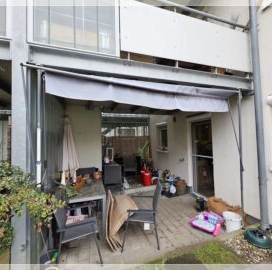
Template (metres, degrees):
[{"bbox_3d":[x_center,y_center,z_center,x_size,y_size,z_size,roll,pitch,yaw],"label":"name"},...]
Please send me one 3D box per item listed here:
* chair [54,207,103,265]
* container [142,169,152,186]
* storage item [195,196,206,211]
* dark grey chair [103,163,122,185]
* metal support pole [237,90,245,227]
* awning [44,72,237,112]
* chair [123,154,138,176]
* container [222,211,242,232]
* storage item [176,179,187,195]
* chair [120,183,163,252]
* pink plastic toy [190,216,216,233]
[{"bbox_3d":[-0.775,1.202,1.810,0.590,0.880,0.550,-1,-2,-20],"label":"chair"},{"bbox_3d":[0.340,1.323,4.330,0.320,0.540,0.320,-1,-1,0],"label":"container"},{"bbox_3d":[1.460,1.568,3.070,0.185,0.210,0.185,-1,-2,-15],"label":"storage item"},{"bbox_3d":[-0.820,1.302,4.520,0.570,0.640,0.500,-1,-2,-17],"label":"dark grey chair"},{"bbox_3d":[1.910,0.409,2.470,0.050,2.470,0.050,-1,-2,-15],"label":"metal support pole"},{"bbox_3d":[0.310,-0.581,2.000,2.930,0.360,0.220,-1,-2,-15],"label":"awning"},{"bbox_3d":[-0.220,1.218,5.250,0.570,0.880,0.600,-1,-1,-11],"label":"chair"},{"bbox_3d":[1.700,1.511,2.385,0.270,0.260,0.270,-1,-2,-15],"label":"container"},{"bbox_3d":[1.294,1.470,3.837,0.275,0.370,0.275,-1,-1,0],"label":"storage item"},{"bbox_3d":[0.085,1.232,2.200,0.580,0.880,0.560,-1,-2,0],"label":"chair"},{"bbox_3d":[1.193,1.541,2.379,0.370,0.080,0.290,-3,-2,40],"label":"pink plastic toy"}]

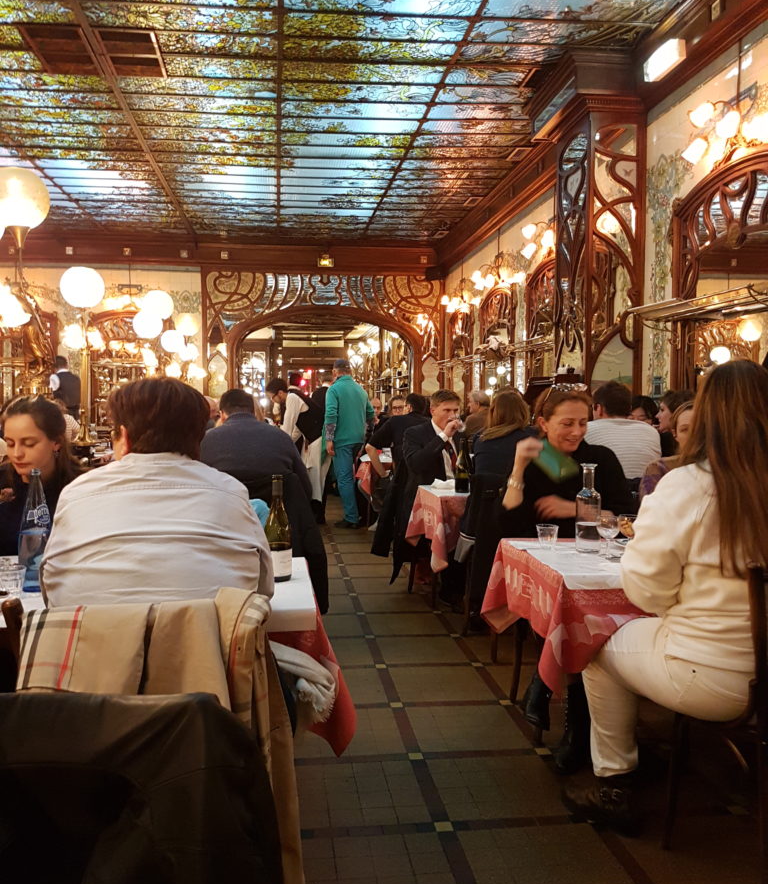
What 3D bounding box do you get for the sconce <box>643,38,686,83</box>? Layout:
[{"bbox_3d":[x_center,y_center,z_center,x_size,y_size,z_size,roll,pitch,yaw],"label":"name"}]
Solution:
[{"bbox_3d":[1.757,-2.378,4.800,0.090,0.110,0.330,0,3,-8],"label":"sconce"}]

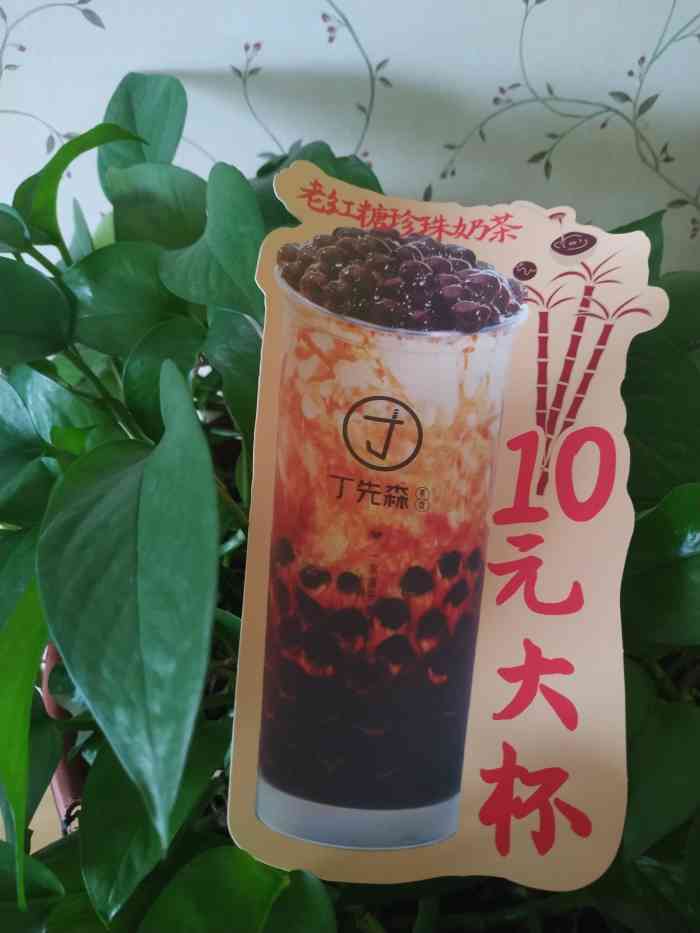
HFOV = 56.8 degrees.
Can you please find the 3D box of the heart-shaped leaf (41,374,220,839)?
[{"bbox_3d":[-0.095,0.057,0.280,0.075,0.195,0.042,2,-9,-12],"label":"heart-shaped leaf"}]

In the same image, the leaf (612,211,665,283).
[{"bbox_3d":[0.210,-0.157,0.480,0.070,0.078,0.030,5,-6,13],"label":"leaf"}]

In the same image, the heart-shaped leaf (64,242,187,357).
[{"bbox_3d":[-0.147,-0.110,0.430,0.084,0.077,0.035,8,-15,-6],"label":"heart-shaped leaf"}]

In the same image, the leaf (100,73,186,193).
[{"bbox_3d":[-0.160,-0.254,0.500,0.064,0.100,0.028,5,-3,-8],"label":"leaf"}]

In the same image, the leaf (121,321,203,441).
[{"bbox_3d":[-0.115,-0.052,0.400,0.055,0.085,0.026,7,-9,-7],"label":"leaf"}]

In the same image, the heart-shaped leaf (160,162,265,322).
[{"bbox_3d":[-0.085,-0.141,0.410,0.072,0.105,0.040,6,-6,-5],"label":"heart-shaped leaf"}]

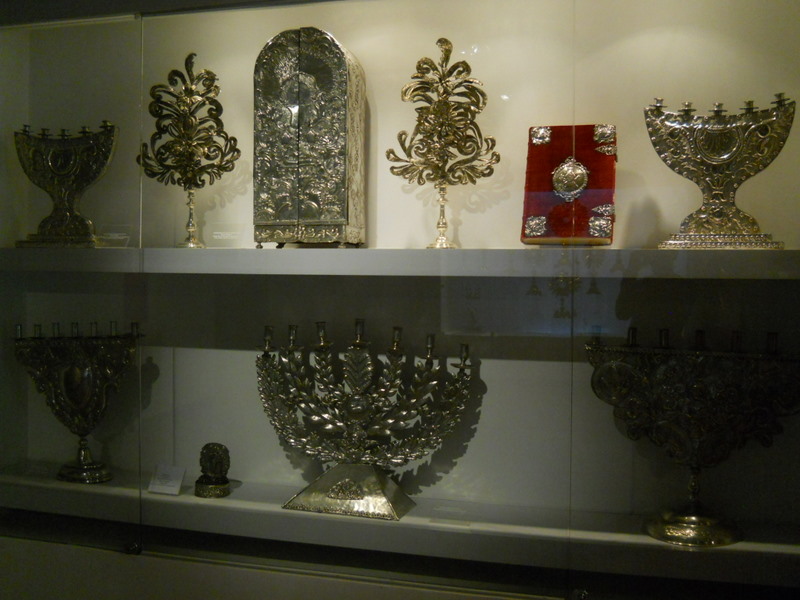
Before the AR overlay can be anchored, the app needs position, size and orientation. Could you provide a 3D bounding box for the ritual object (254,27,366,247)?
[{"bbox_3d":[-0.198,-0.349,1.903,0.215,0.471,0.127,1,2,16],"label":"ritual object"}]

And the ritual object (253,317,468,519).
[{"bbox_3d":[-0.089,0.251,1.877,0.502,0.412,0.140,1,2,19],"label":"ritual object"}]

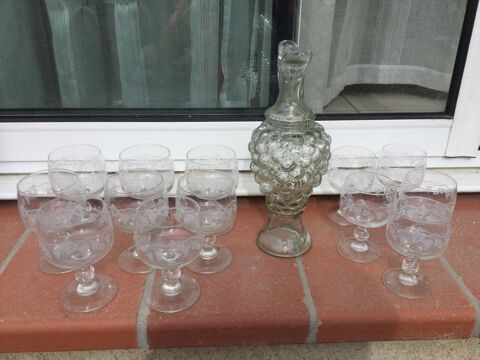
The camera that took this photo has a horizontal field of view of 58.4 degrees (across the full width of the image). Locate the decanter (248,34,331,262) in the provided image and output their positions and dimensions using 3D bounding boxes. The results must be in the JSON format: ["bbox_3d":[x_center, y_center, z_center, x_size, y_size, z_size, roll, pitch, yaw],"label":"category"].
[{"bbox_3d":[0.072,-0.041,0.627,0.120,0.309,0.120,8,27,16],"label":"decanter"}]

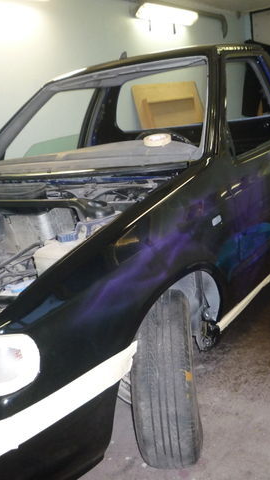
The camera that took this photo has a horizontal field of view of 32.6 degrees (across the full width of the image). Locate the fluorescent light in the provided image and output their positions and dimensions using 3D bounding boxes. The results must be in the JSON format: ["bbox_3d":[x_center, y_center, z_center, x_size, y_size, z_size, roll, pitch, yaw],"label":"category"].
[{"bbox_3d":[0.414,-2.677,5.523,0.140,0.150,1.200,2,18,36],"label":"fluorescent light"}]

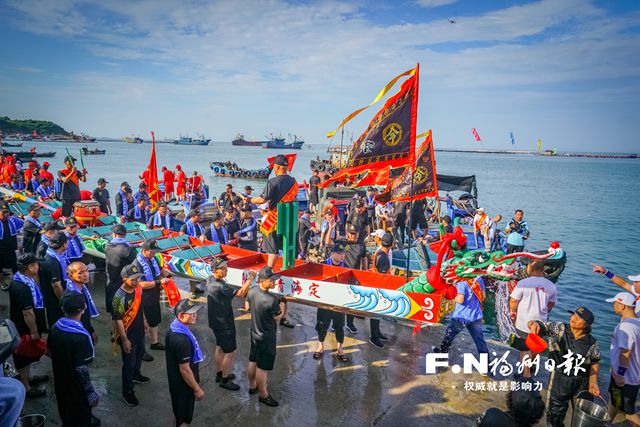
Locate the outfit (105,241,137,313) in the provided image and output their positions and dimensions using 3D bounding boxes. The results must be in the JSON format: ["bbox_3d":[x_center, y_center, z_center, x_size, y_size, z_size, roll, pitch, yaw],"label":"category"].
[{"bbox_3d":[-3.066,0.960,6.850,0.500,1.060,0.320,4,9,14],"label":"outfit"}]

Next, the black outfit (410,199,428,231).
[{"bbox_3d":[3.022,-0.030,13.500,0.500,1.050,0.350,-1,9,-18],"label":"black outfit"}]

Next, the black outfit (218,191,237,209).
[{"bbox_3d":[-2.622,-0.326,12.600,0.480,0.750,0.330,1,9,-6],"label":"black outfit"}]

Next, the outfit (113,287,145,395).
[{"bbox_3d":[-2.421,1.614,5.650,0.360,1.380,0.460,8,11,34],"label":"outfit"}]

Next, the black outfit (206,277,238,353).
[{"bbox_3d":[-1.266,1.311,5.770,0.330,1.030,0.450,-1,9,-15],"label":"black outfit"}]

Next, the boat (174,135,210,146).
[{"bbox_3d":[-128.904,-73.855,450.000,36.000,11.017,6.500,1,9,0],"label":"boat"}]

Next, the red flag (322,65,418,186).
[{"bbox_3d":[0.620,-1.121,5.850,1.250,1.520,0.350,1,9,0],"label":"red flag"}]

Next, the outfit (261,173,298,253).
[{"bbox_3d":[-0.619,0.003,6.550,0.500,1.140,0.320,-1,9,-18],"label":"outfit"}]

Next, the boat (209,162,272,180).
[{"bbox_3d":[-9.637,-5.061,53.000,7.300,1.950,2.500,6,10,27],"label":"boat"}]

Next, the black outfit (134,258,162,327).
[{"bbox_3d":[-2.474,1.128,6.430,0.320,1.000,0.450,7,10,30],"label":"black outfit"}]

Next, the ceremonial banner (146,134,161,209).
[{"bbox_3d":[-5.057,-1.336,13.500,0.420,2.400,0.350,2,9,0],"label":"ceremonial banner"}]

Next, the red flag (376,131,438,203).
[{"bbox_3d":[1.732,-0.930,8.800,1.250,1.430,0.250,2,9,0],"label":"red flag"}]

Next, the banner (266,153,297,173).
[{"bbox_3d":[-0.615,-0.815,7.100,0.470,0.320,0.100,2,9,0],"label":"banner"}]

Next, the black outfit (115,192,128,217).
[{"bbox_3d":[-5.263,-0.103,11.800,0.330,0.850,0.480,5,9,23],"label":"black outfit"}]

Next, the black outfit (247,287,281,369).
[{"bbox_3d":[-0.689,1.389,5.450,0.340,0.940,0.470,-3,10,-25],"label":"black outfit"}]

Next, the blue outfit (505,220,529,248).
[{"bbox_3d":[4.799,0.486,10.800,0.530,0.640,0.360,5,9,19],"label":"blue outfit"}]

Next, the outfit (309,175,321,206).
[{"bbox_3d":[-0.222,-0.930,17.900,0.500,1.200,0.300,3,9,12],"label":"outfit"}]

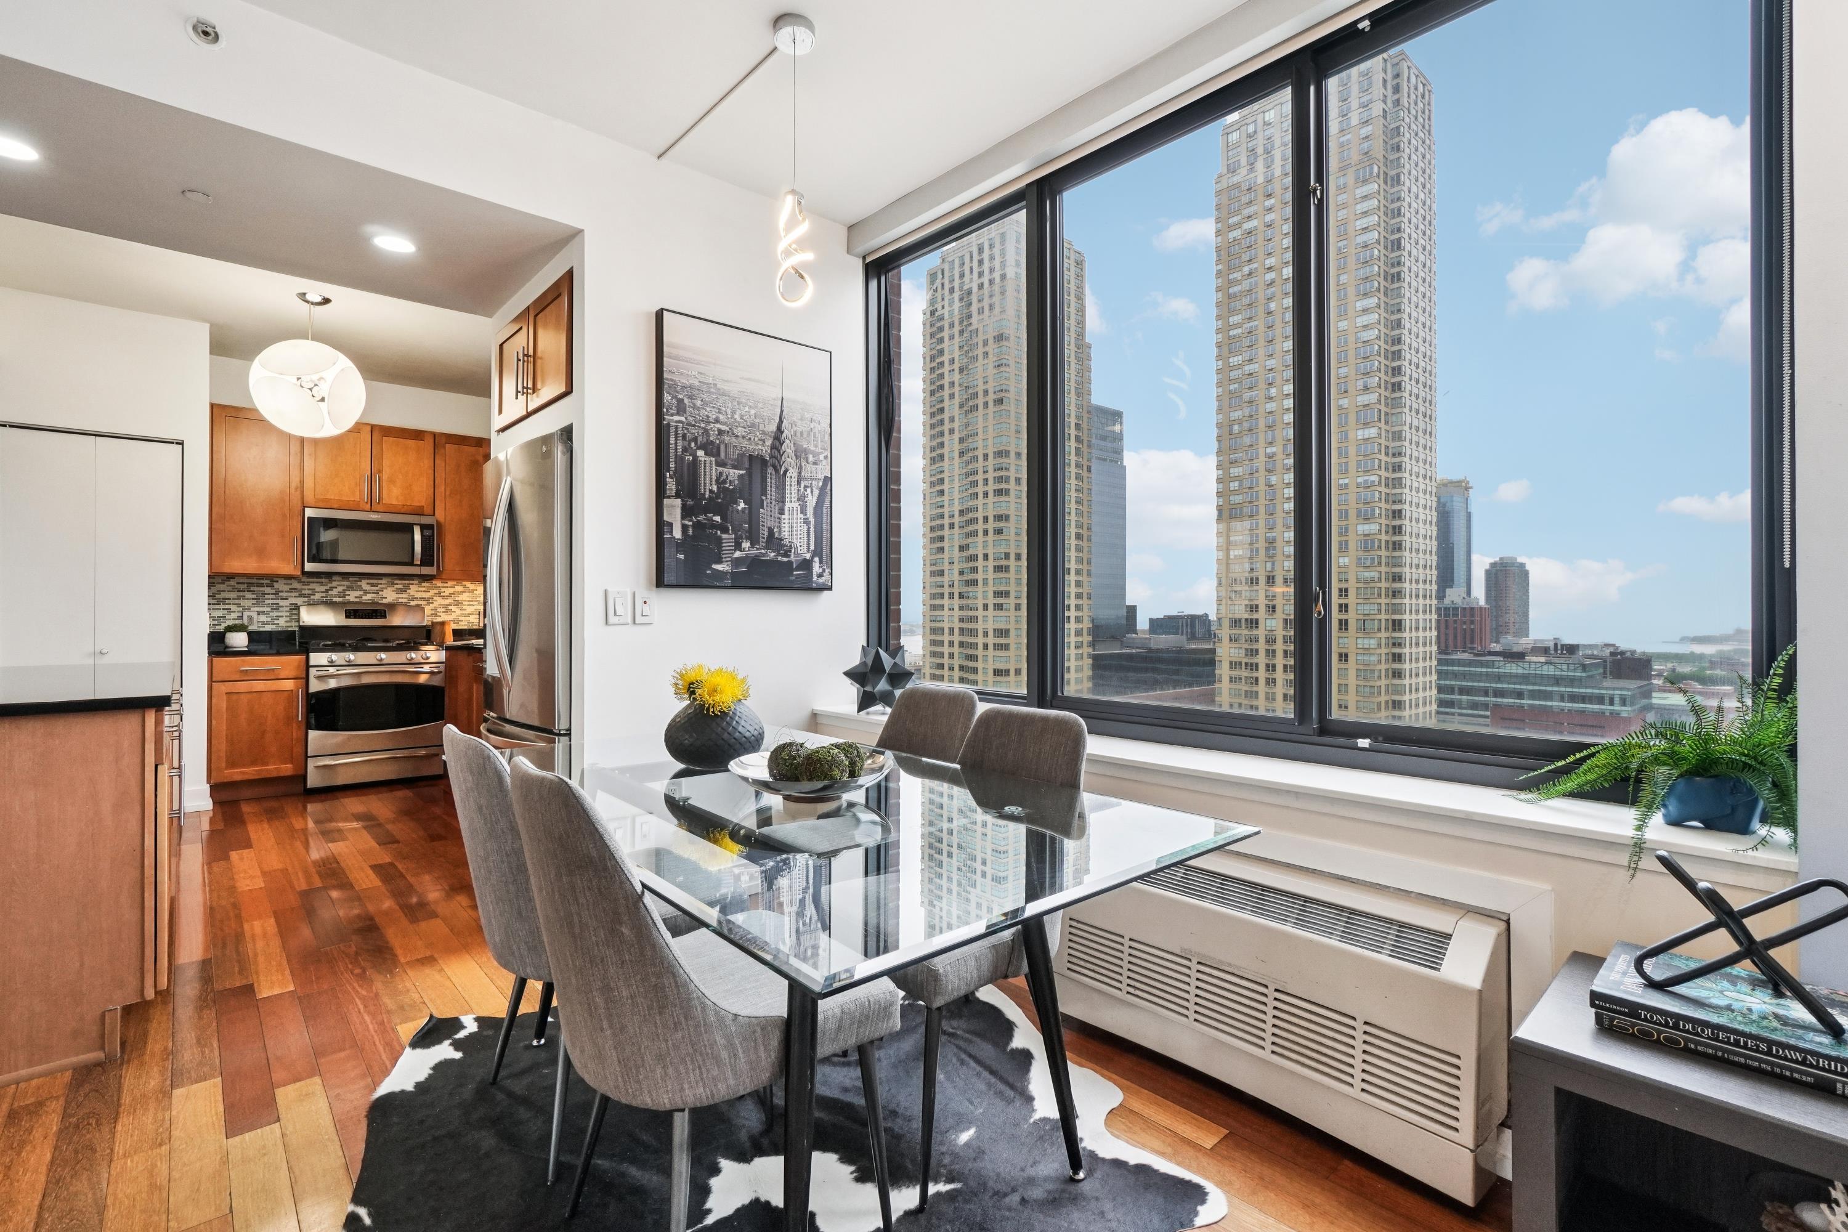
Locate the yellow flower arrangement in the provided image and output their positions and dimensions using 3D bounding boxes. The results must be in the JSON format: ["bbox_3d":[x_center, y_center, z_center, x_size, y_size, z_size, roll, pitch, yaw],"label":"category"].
[{"bbox_3d":[-0.533,0.183,1.935,0.200,0.135,0.160,0,0,-15],"label":"yellow flower arrangement"}]

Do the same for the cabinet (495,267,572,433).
[{"bbox_3d":[-1.343,-1.000,3.189,0.550,0.435,0.905,0,0,-42],"label":"cabinet"}]

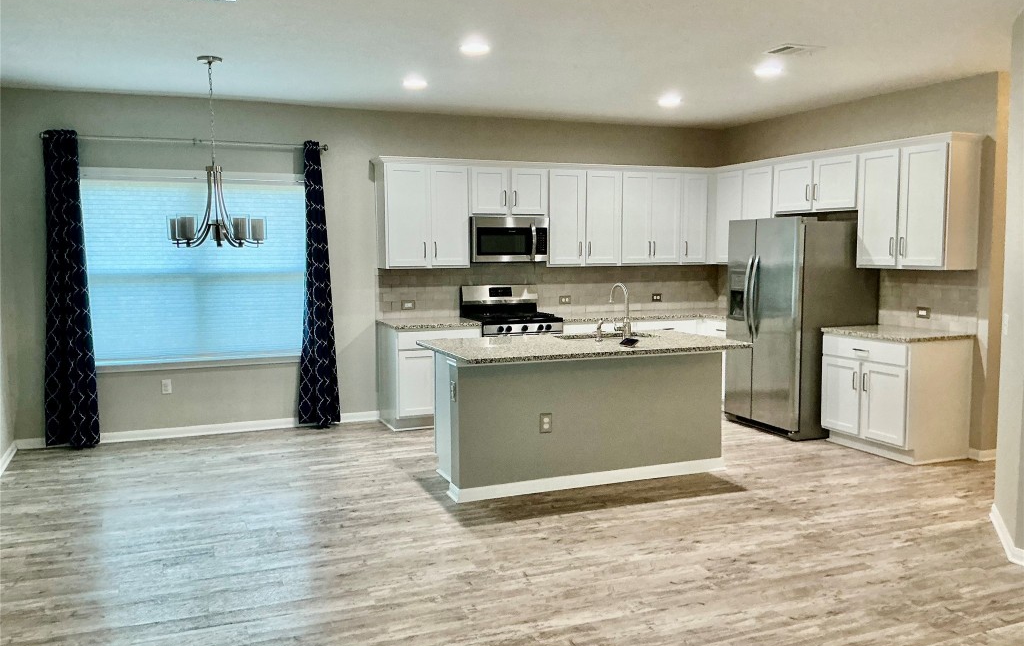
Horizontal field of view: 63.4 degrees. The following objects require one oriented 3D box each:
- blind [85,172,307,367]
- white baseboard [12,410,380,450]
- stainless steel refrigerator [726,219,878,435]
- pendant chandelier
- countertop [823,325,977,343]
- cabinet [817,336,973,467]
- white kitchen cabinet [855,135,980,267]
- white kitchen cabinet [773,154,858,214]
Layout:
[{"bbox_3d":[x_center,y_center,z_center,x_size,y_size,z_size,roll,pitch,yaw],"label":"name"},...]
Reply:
[{"bbox_3d":[-2.545,-0.455,6.787,1.740,1.545,0.060,-2,5,-22],"label":"blind"},{"bbox_3d":[-2.549,0.903,7.054,2.915,0.080,0.016,-2,5,-22],"label":"white baseboard"},{"bbox_3d":[2.457,0.011,7.157,0.845,1.785,0.903,-2,5,-22],"label":"stainless steel refrigerator"},{"bbox_3d":[-1.919,-1.097,5.323,0.630,1.178,0.630,-2,5,-22],"label":"pendant chandelier"},{"bbox_3d":[2.875,0.091,6.221,0.635,0.035,0.866,-2,5,-22],"label":"countertop"},{"bbox_3d":[2.877,0.536,6.265,0.630,0.860,0.836,-2,5,-22],"label":"cabinet"},{"bbox_3d":[3.014,-0.871,6.185,0.335,0.932,0.798,-2,5,-22],"label":"white kitchen cabinet"},{"bbox_3d":[2.669,-1.165,6.998,0.335,0.455,1.000,-2,5,-22],"label":"white kitchen cabinet"}]

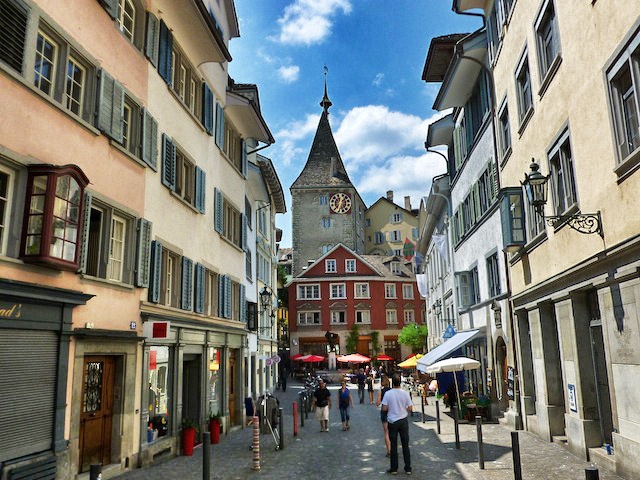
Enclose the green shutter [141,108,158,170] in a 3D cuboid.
[{"bbox_3d":[-4.125,-2.449,12.680,0.070,1.300,0.730,-3,-12,8],"label":"green shutter"}]

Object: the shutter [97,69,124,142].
[{"bbox_3d":[-3.945,-2.493,9.806,0.060,1.120,0.800,-3,-12,9],"label":"shutter"}]

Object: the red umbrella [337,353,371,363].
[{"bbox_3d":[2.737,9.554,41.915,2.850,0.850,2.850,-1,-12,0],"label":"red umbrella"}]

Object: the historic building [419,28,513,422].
[{"bbox_3d":[10.359,-0.145,21.394,10.000,14.250,9.800,-2,-12,5],"label":"historic building"}]

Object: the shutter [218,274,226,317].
[{"bbox_3d":[-3.350,1.952,17.882,0.070,1.420,0.700,-3,-12,6],"label":"shutter"}]

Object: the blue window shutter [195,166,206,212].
[{"bbox_3d":[-3.513,-1.462,15.316,0.080,1.235,0.776,-3,-12,7],"label":"blue window shutter"}]

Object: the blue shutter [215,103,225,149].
[{"bbox_3d":[-3.059,-3.471,15.831,0.060,1.350,0.620,-3,-12,9],"label":"blue shutter"}]

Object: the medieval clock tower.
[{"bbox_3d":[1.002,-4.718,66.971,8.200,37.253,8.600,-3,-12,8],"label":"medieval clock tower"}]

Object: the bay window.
[{"bbox_3d":[-4.409,-0.357,8.664,0.460,1.780,1.030,-3,-12,8],"label":"bay window"}]

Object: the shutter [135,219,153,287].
[{"bbox_3d":[-3.667,0.268,10.794,0.060,1.360,0.540,-3,-12,9],"label":"shutter"}]

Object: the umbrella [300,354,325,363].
[{"bbox_3d":[-0.779,11.709,46.777,2.600,2.600,2.600,-1,-12,0],"label":"umbrella"}]

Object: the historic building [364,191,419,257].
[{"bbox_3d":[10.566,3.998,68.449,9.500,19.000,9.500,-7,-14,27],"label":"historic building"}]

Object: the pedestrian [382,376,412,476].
[{"bbox_3d":[1.422,3.389,9.621,0.550,1.770,0.360,-1,-12,0],"label":"pedestrian"}]

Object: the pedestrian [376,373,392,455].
[{"bbox_3d":[1.449,3.795,11.242,0.460,1.680,0.360,-1,-12,0],"label":"pedestrian"}]

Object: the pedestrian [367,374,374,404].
[{"bbox_3d":[2.604,7.710,26.976,0.470,1.650,0.360,-2,-12,6],"label":"pedestrian"}]

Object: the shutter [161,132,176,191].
[{"bbox_3d":[-3.792,-1.933,13.072,0.080,1.274,0.779,-3,-12,7],"label":"shutter"}]

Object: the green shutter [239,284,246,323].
[{"bbox_3d":[-2.869,2.398,19.394,0.080,1.351,0.659,-3,-12,7],"label":"green shutter"}]

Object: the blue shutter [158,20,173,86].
[{"bbox_3d":[-3.907,-4.756,13.195,0.080,1.508,0.756,-3,-12,7],"label":"blue shutter"}]

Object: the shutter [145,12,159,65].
[{"bbox_3d":[-3.760,-4.511,11.608,0.060,1.160,0.530,-3,-12,9],"label":"shutter"}]

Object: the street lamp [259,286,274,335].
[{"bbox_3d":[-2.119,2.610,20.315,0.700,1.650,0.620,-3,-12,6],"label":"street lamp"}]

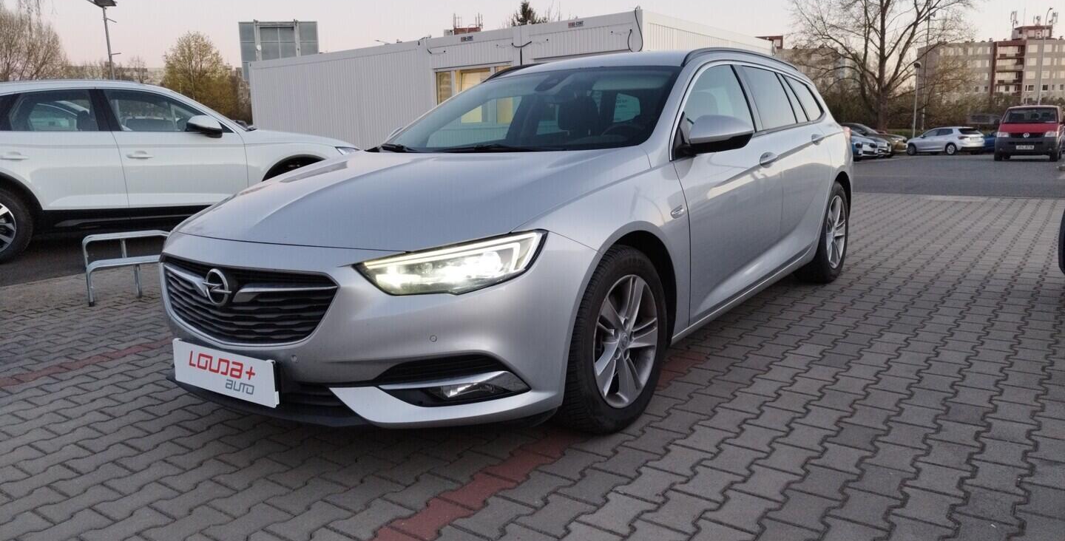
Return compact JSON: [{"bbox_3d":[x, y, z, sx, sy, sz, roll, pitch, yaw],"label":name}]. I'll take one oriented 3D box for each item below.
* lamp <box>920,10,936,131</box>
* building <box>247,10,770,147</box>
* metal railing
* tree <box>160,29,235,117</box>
[{"bbox_3d":[29.646,-14.964,58.000,0.900,8.660,0.500,-1,10,0],"label":"lamp"},{"bbox_3d":[-0.772,-3.742,18.354,10.940,2.800,6.060,6,12,36],"label":"building"},{"bbox_3d":[-2.850,-0.022,5.500,0.600,0.340,1.350,-7,12,-26],"label":"metal railing"},{"bbox_3d":[-16.467,-8.485,38.567,3.564,6.764,3.494,-1,10,0],"label":"tree"}]

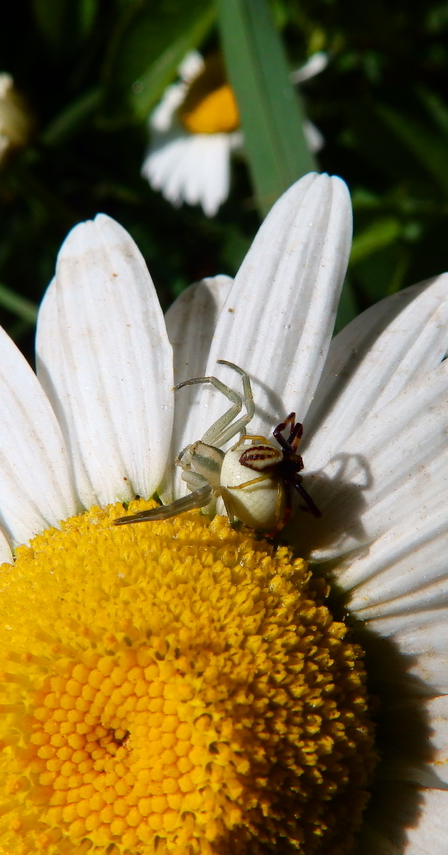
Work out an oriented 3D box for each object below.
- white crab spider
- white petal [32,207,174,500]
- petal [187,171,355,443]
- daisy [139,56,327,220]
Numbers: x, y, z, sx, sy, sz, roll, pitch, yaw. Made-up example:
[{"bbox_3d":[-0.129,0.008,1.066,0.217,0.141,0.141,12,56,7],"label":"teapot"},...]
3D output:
[{"bbox_3d":[0.000,0.001,0.049,0.007,0.004,0.008,24,69,-9],"label":"white crab spider"},{"bbox_3d":[-0.006,-0.004,0.055,0.007,0.002,0.015,-6,81,11],"label":"white petal"},{"bbox_3d":[0.003,-0.005,0.054,0.006,0.017,0.003,16,3,13],"label":"petal"},{"bbox_3d":[0.002,-0.062,0.220,0.040,0.018,0.040,0,45,0],"label":"daisy"}]

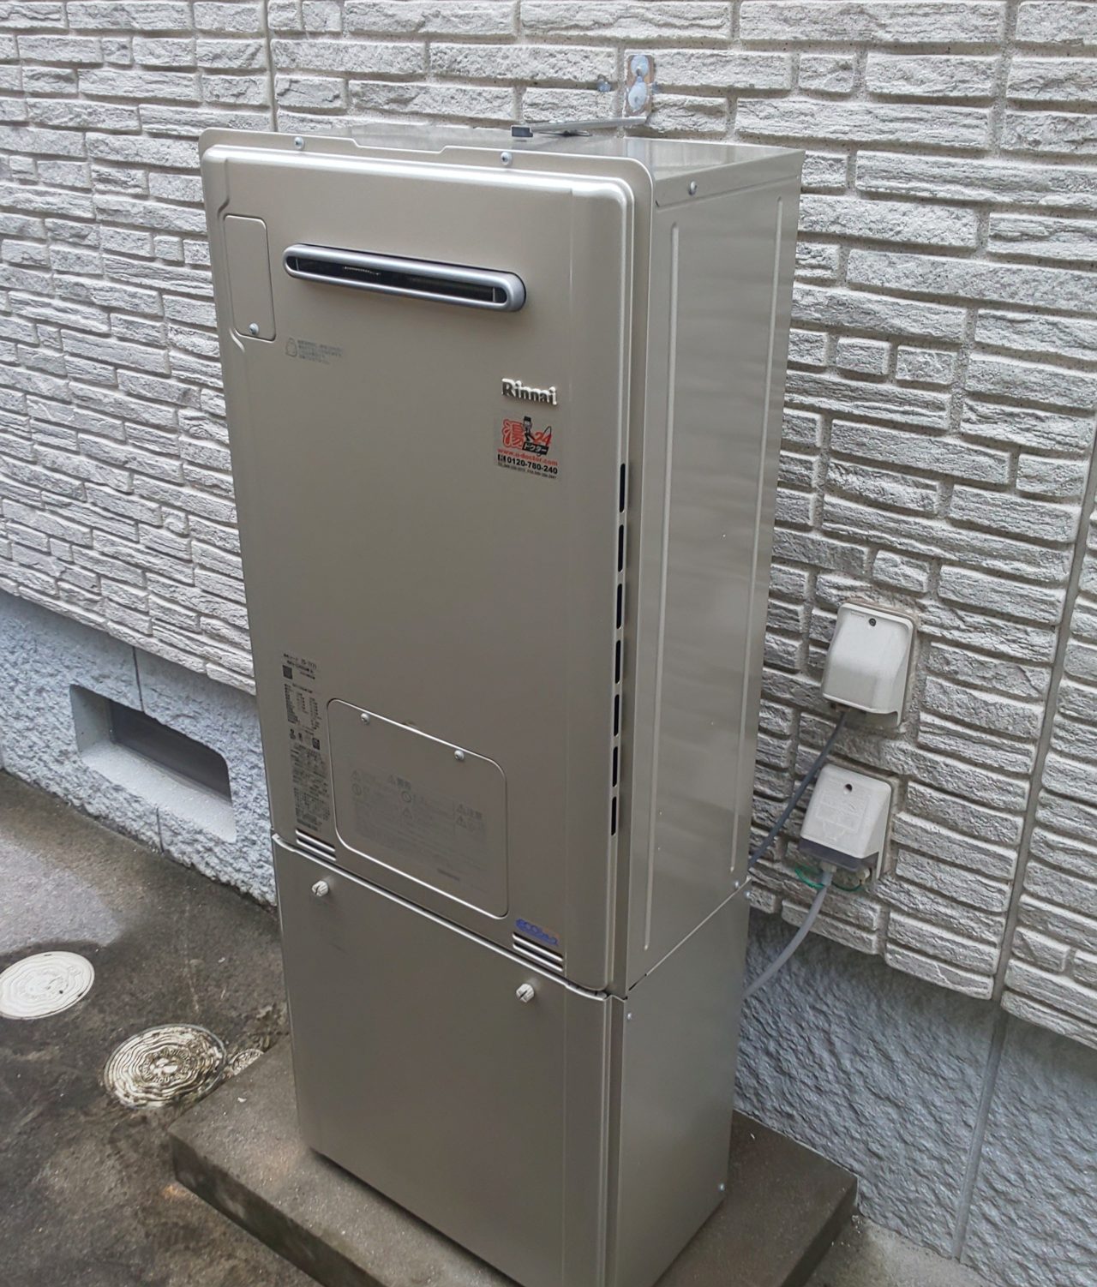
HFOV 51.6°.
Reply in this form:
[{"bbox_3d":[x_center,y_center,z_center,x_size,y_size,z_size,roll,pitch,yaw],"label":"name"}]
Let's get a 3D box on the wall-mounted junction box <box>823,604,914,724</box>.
[{"bbox_3d":[0.325,0.028,1.175,0.082,0.119,0.037,17,29,33],"label":"wall-mounted junction box"}]

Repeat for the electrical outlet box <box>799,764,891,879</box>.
[{"bbox_3d":[0.323,0.207,1.250,0.083,0.120,0.049,17,29,33],"label":"electrical outlet box"}]

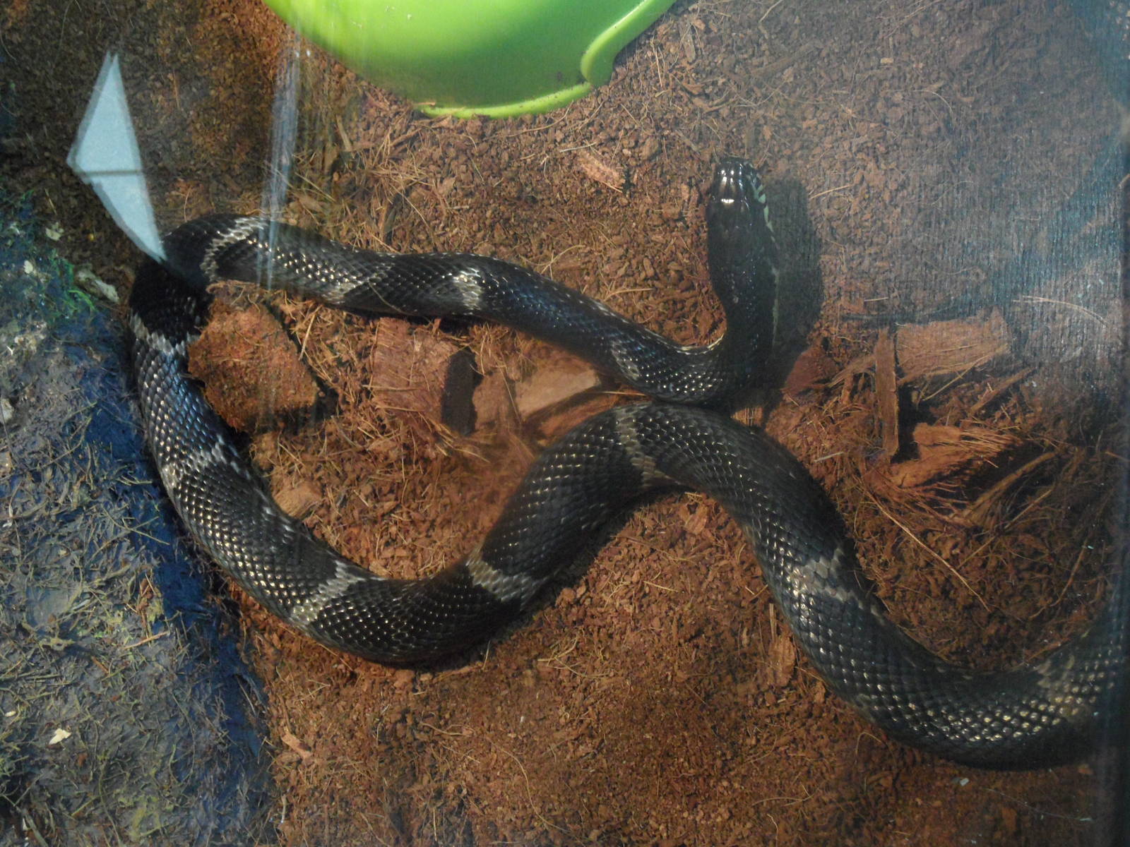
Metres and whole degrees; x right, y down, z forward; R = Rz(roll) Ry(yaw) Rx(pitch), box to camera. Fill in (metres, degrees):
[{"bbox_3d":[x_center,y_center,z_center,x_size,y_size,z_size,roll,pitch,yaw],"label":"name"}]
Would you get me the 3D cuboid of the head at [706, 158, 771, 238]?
[{"bbox_3d":[0.064,-0.083,0.600,0.022,0.016,0.031,-7,66,9],"label":"head"}]

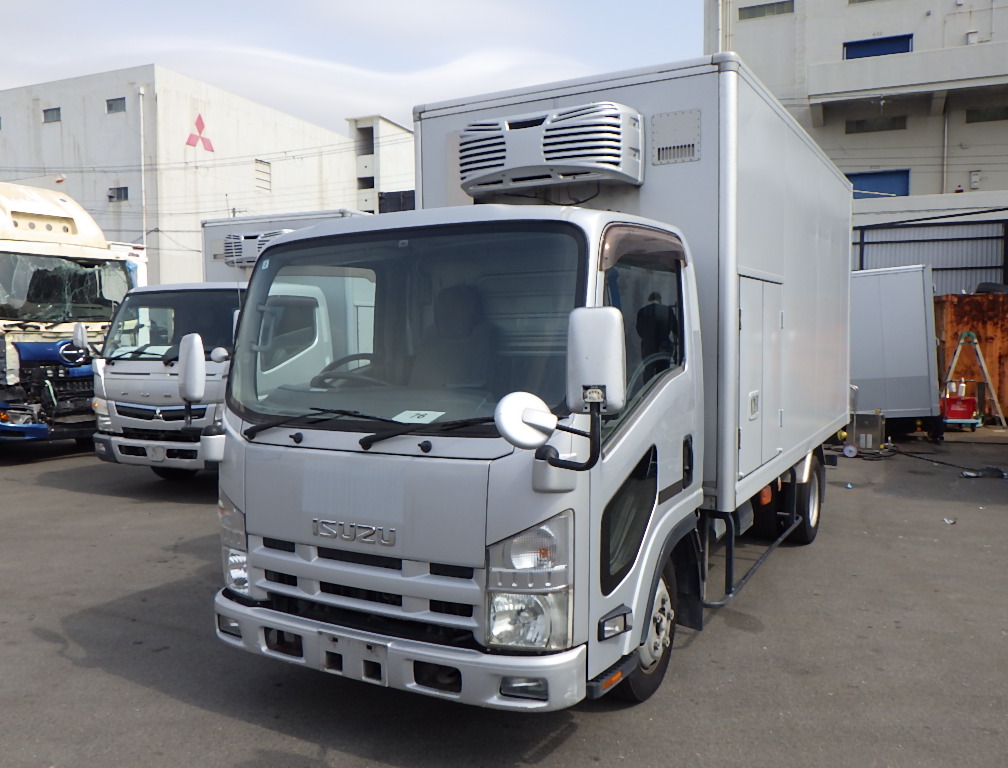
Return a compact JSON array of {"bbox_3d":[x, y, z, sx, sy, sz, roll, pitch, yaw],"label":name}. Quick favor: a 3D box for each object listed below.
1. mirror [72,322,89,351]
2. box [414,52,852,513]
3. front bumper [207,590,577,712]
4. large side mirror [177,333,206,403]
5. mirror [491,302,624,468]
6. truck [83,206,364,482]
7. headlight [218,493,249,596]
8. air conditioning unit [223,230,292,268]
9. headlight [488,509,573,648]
[{"bbox_3d":[-4.434,-0.497,8.672,0.180,0.290,0.090,2,4,35],"label":"mirror"},{"bbox_3d":[1.410,-0.639,6.544,1.940,2.292,4.453,1,4,30],"label":"box"},{"bbox_3d":[-0.507,1.003,3.224,1.699,0.223,0.291,1,4,30],"label":"front bumper"},{"bbox_3d":[-1.380,-0.073,3.657,0.170,0.310,0.090,2,5,41],"label":"large side mirror"},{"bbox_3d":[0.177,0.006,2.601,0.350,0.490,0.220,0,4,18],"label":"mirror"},{"bbox_3d":[-2.131,-0.532,11.020,2.150,3.050,6.400,1,4,25],"label":"truck"},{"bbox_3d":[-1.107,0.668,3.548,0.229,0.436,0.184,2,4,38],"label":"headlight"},{"bbox_3d":[-2.787,-1.537,9.550,0.990,0.420,0.340,1,4,25],"label":"air conditioning unit"},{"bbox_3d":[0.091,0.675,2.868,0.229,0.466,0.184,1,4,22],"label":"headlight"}]

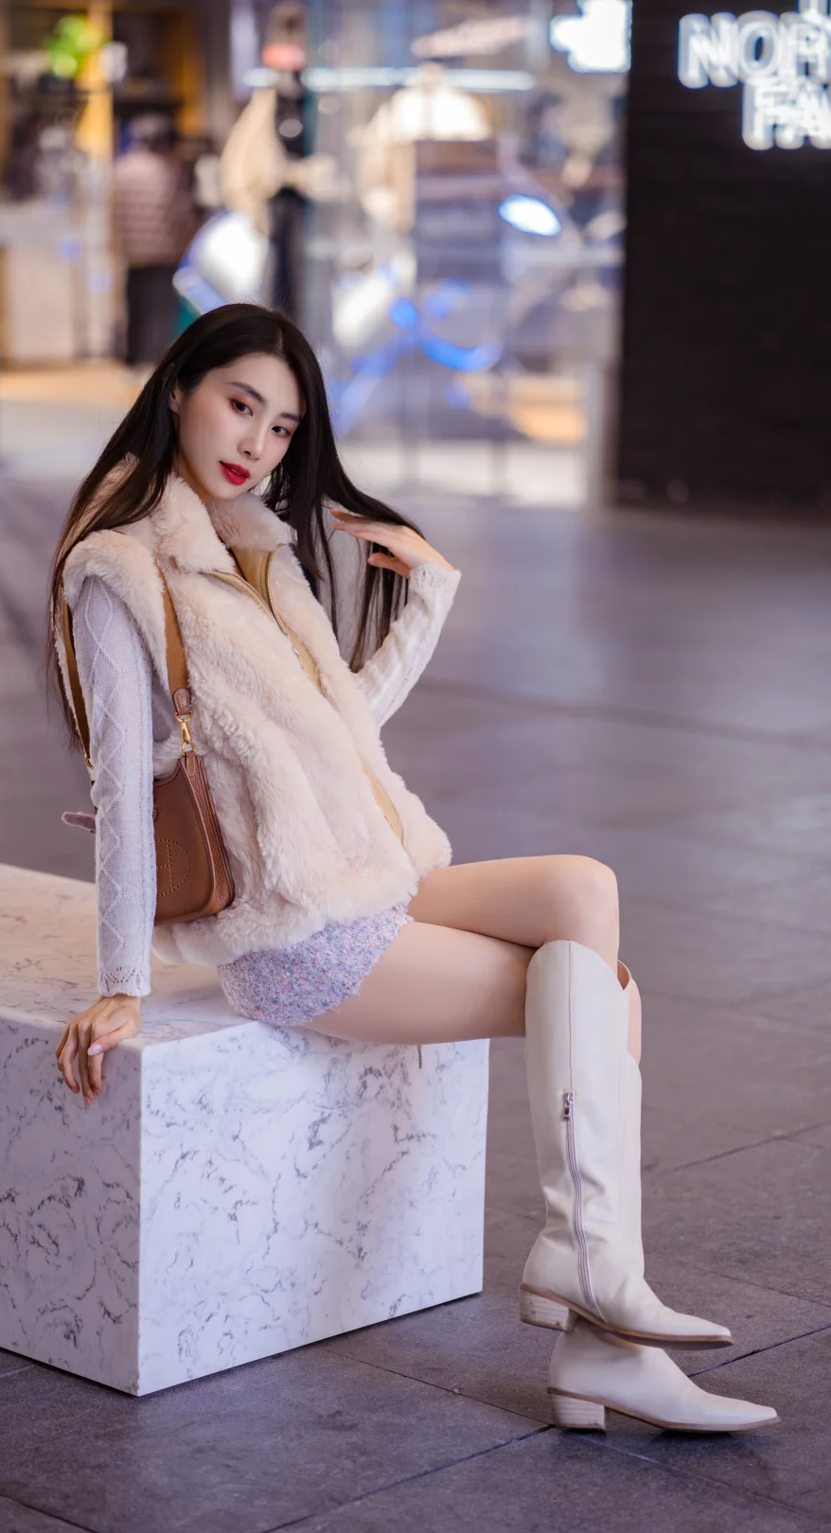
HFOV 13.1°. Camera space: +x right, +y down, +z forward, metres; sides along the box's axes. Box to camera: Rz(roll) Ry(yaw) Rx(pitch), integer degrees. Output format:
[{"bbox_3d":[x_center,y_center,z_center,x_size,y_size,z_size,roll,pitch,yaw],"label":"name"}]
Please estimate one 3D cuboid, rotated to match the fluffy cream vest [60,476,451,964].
[{"bbox_3d":[-0.196,-0.053,4.410,0.420,0.560,0.300,-22,19,-38],"label":"fluffy cream vest"}]

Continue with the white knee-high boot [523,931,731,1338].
[{"bbox_3d":[0.233,0.427,4.120,0.255,0.455,0.110,0,4,20],"label":"white knee-high boot"}]

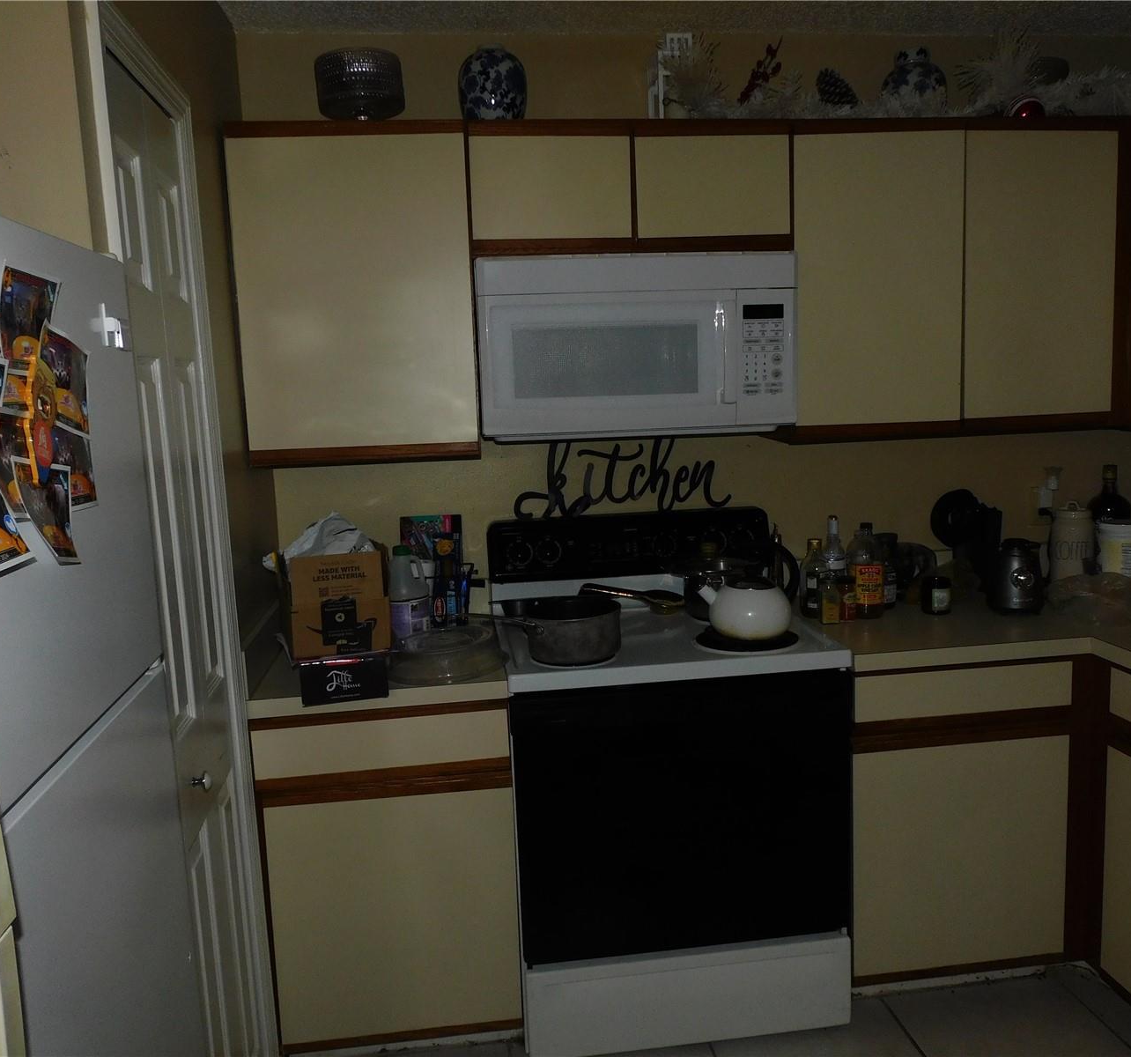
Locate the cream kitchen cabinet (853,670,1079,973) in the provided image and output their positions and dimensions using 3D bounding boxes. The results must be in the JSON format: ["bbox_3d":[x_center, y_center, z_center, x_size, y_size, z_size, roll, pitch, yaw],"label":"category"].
[{"bbox_3d":[0.878,0.645,2.571,0.535,0.749,0.632,-3,7,-7],"label":"cream kitchen cabinet"}]

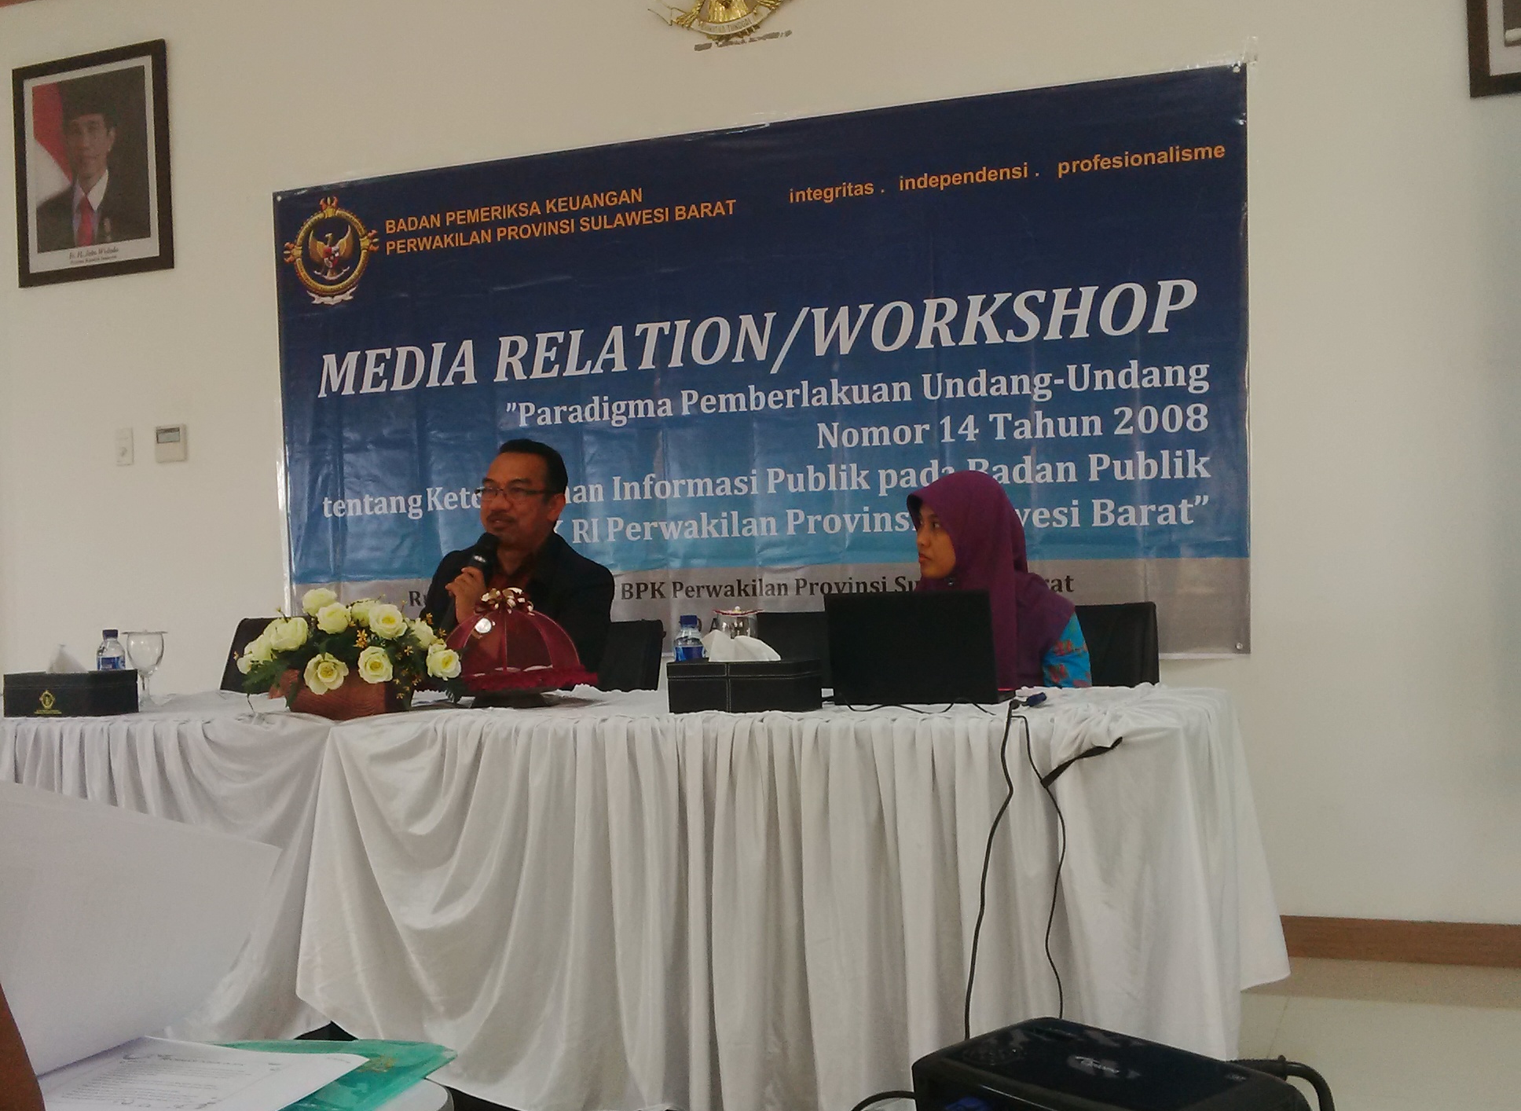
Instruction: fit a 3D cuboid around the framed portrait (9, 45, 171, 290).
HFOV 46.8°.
[{"bbox_3d":[-2.217,-1.280,5.778,0.655,0.738,0.035,-2,0,23],"label":"framed portrait"}]

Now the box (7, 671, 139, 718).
[{"bbox_3d":[-1.412,0.283,3.600,0.236,0.086,0.124,-2,0,25],"label":"box"}]

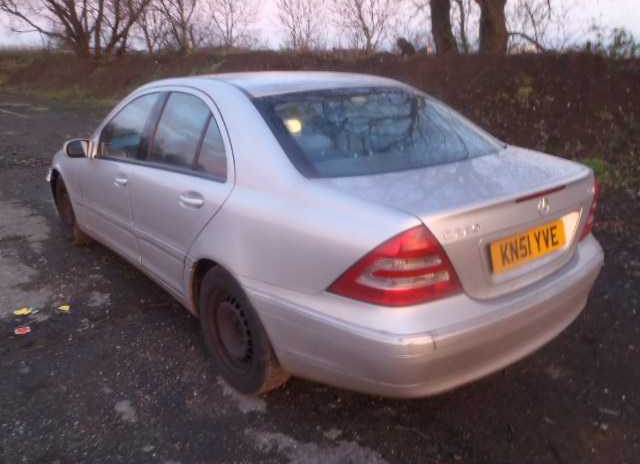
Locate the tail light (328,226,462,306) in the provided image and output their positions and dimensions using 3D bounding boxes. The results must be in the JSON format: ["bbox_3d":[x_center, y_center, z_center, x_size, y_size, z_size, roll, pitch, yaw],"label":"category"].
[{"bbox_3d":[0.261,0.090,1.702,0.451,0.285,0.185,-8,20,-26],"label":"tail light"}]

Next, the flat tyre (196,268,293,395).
[{"bbox_3d":[-0.336,0.417,2.404,0.205,0.625,0.630,-13,22,-37],"label":"flat tyre"}]

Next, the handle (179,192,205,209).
[{"bbox_3d":[-0.569,-0.138,2.302,0.045,0.050,0.200,-13,22,-37],"label":"handle"}]

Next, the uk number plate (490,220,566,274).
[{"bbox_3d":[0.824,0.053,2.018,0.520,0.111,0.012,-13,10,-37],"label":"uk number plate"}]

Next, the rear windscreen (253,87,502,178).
[{"bbox_3d":[0.310,-0.513,2.506,1.280,0.100,0.670,-13,51,-37],"label":"rear windscreen"}]

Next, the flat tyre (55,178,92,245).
[{"bbox_3d":[-2.070,-0.231,4.411,0.205,0.625,0.630,-13,22,-37],"label":"flat tyre"}]

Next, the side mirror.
[{"bbox_3d":[-1.603,-0.547,3.415,0.185,0.140,0.110,-13,22,-37],"label":"side mirror"}]

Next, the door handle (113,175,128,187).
[{"bbox_3d":[-1.163,-0.298,3.018,0.045,0.050,0.200,-13,22,-37],"label":"door handle"}]

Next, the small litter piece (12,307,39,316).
[{"bbox_3d":[-1.791,0.484,3.153,0.145,0.025,0.090,-10,20,-30],"label":"small litter piece"}]

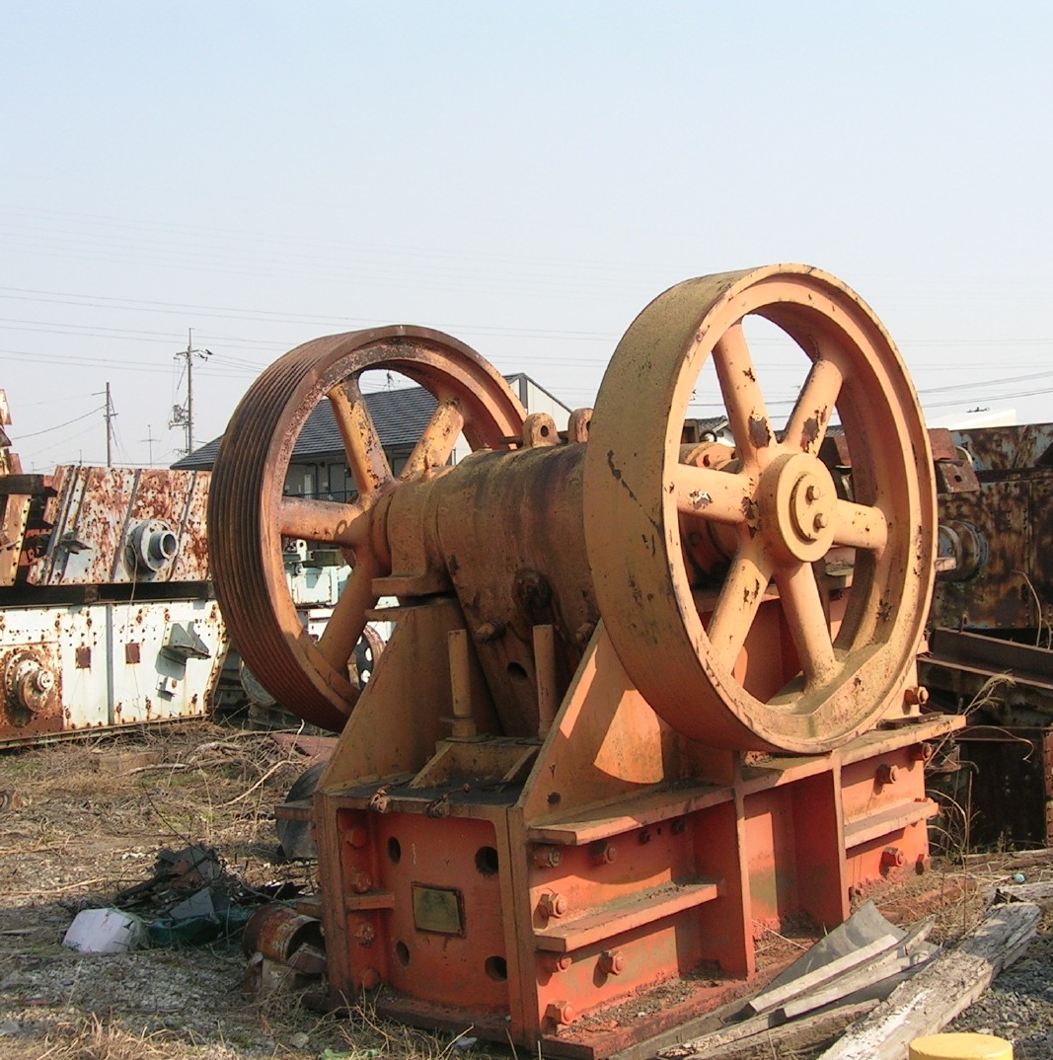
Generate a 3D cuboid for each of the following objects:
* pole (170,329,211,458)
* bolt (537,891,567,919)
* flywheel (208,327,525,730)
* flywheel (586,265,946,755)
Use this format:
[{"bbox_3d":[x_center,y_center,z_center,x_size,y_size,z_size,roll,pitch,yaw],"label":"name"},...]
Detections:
[{"bbox_3d":[-19.023,-4.644,112.000,2.200,13.700,1.100,-1,0,44],"label":"pole"},{"bbox_3d":[0.073,0.958,4.986,0.054,0.064,0.060,-3,2,42],"label":"bolt"},{"bbox_3d":[-0.421,0.004,6.214,0.241,1.280,1.280,-3,2,42],"label":"flywheel"},{"bbox_3d":[0.665,-0.053,5.236,0.245,1.280,1.280,-3,2,42],"label":"flywheel"}]

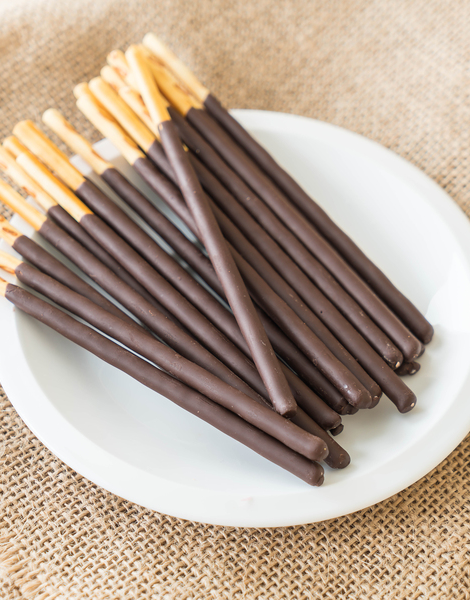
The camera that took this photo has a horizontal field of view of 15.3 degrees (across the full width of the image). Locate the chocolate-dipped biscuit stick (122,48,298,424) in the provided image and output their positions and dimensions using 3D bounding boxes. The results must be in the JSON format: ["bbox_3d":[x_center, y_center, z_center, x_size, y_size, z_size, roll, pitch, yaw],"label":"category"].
[{"bbox_3d":[-0.009,-0.024,0.529,0.006,0.006,0.139,-15,61,-14],"label":"chocolate-dipped biscuit stick"}]

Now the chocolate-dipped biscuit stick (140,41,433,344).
[{"bbox_3d":[0.015,-0.037,0.548,0.006,0.006,0.139,-31,67,-24],"label":"chocolate-dipped biscuit stick"}]

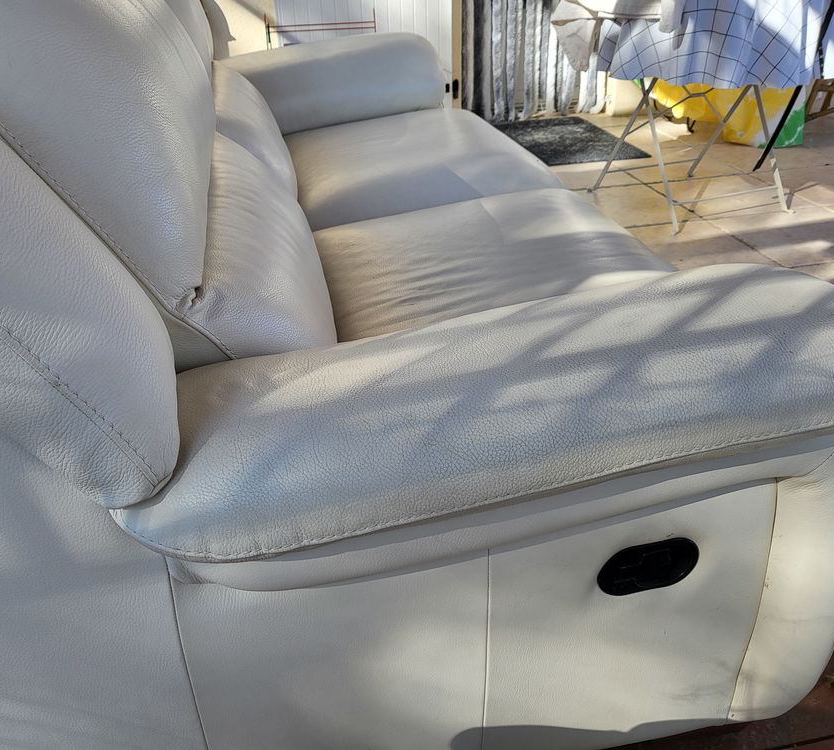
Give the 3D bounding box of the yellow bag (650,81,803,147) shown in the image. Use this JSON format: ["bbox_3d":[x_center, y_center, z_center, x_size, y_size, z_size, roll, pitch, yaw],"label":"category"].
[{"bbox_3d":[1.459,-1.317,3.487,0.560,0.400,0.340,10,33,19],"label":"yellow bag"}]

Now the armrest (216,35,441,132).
[{"bbox_3d":[-0.271,-0.859,2.205,0.700,0.240,0.270,-8,31,-10],"label":"armrest"}]

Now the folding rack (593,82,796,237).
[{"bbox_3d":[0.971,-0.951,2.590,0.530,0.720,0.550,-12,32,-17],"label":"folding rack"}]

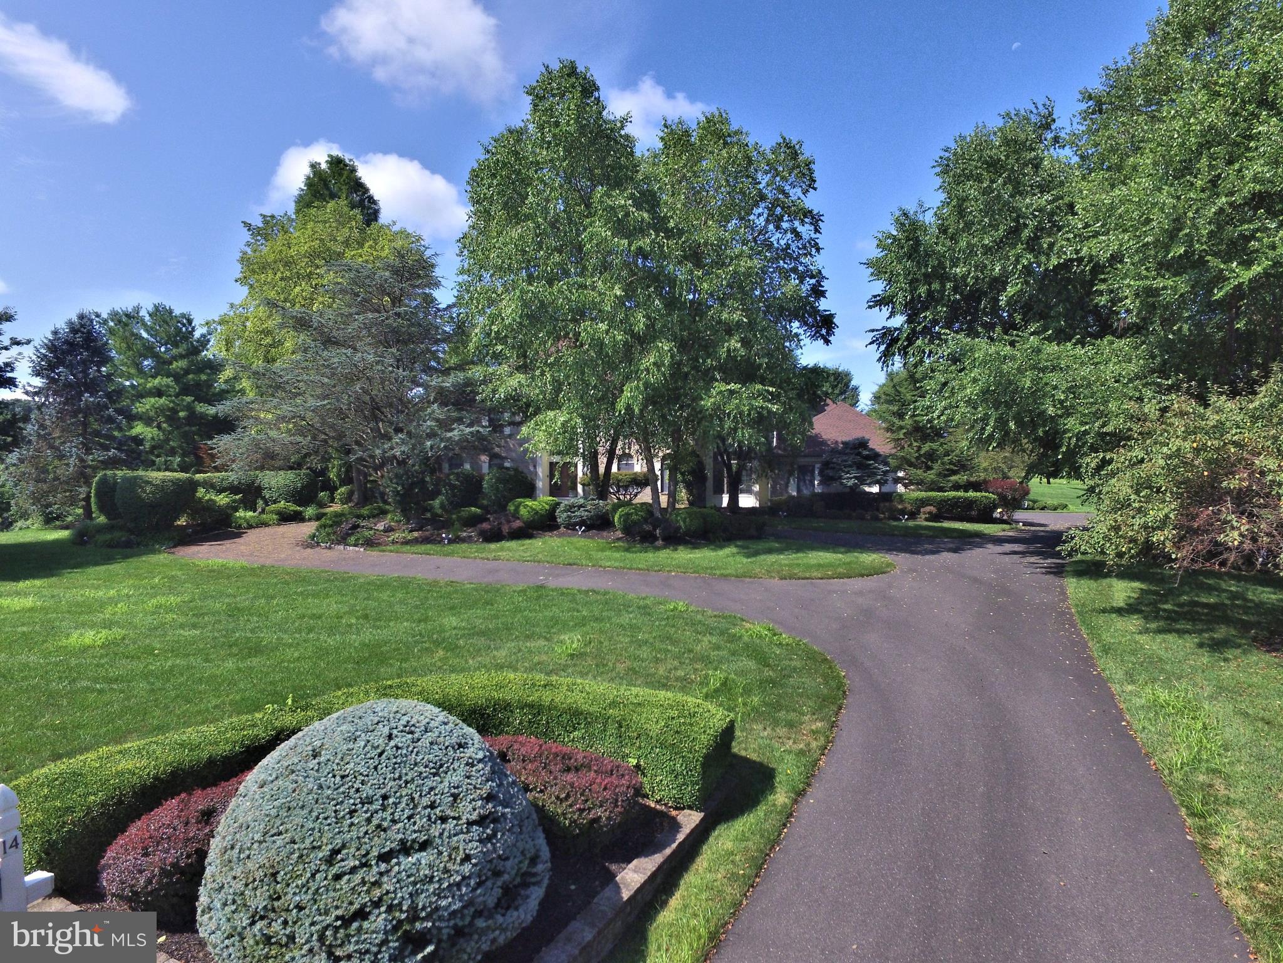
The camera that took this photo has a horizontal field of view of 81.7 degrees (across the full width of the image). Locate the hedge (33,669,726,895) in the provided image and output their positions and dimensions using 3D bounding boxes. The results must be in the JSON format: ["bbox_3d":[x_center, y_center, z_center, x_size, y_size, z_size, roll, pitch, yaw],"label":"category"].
[{"bbox_3d":[-2.860,3.345,9.387,7.900,0.680,3.400,-1,5,-12],"label":"hedge"}]

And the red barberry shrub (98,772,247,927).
[{"bbox_3d":[-2.980,2.470,5.150,1.350,0.650,1.000,-1,2,-30],"label":"red barberry shrub"}]

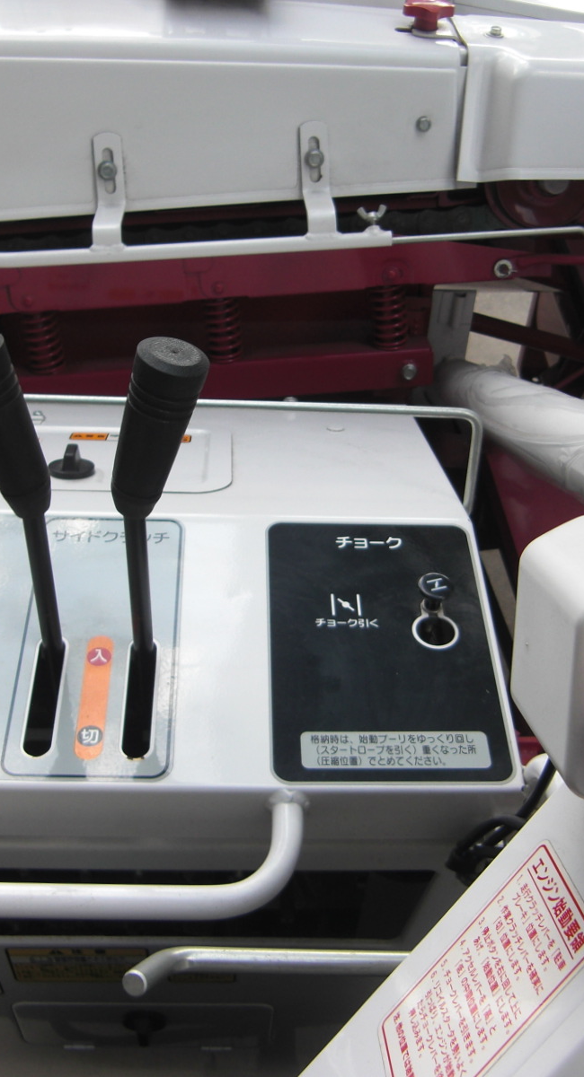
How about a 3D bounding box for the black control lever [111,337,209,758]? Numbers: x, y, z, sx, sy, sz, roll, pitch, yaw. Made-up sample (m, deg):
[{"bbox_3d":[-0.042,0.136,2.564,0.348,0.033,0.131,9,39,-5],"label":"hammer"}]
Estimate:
[{"bbox_3d":[-0.067,-0.005,0.543,0.034,0.196,0.030,6,41,-5],"label":"black control lever"}]

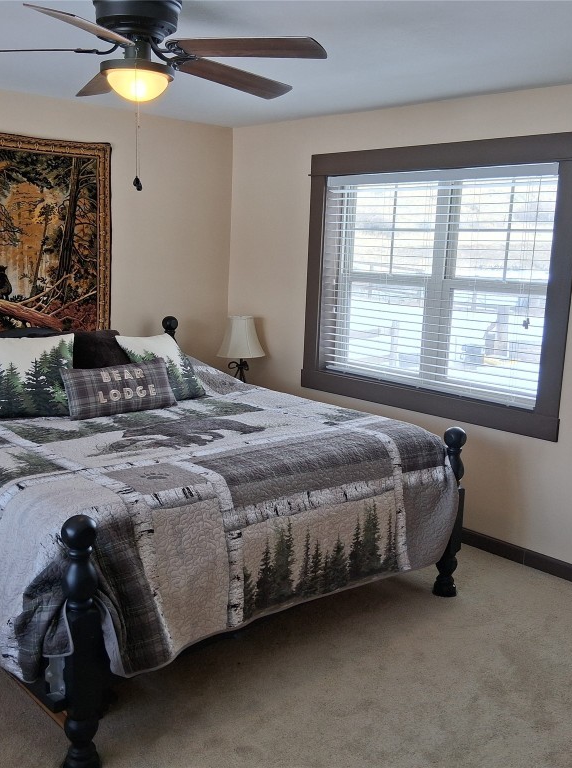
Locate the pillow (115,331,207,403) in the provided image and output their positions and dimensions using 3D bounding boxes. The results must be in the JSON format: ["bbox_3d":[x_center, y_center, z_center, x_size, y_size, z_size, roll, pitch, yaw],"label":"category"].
[{"bbox_3d":[-0.608,-0.082,3.789,0.140,0.405,0.399,-34,-12,33],"label":"pillow"}]

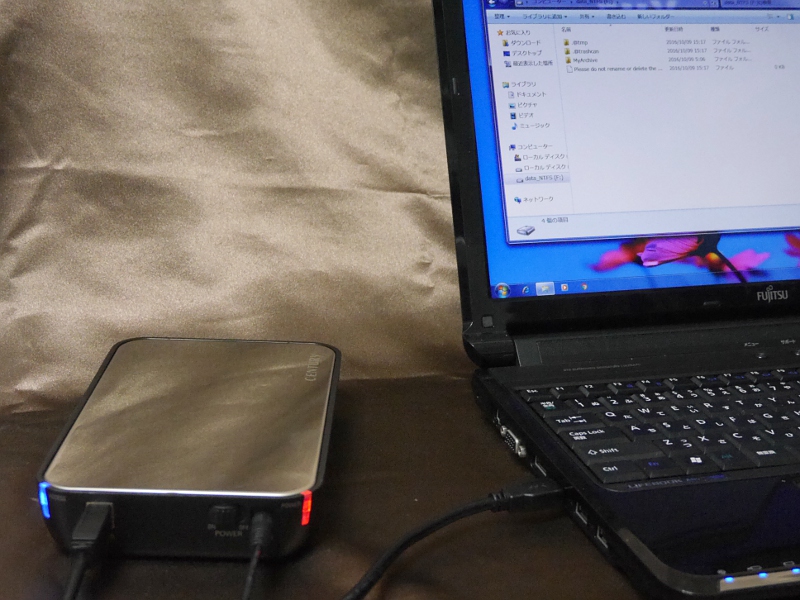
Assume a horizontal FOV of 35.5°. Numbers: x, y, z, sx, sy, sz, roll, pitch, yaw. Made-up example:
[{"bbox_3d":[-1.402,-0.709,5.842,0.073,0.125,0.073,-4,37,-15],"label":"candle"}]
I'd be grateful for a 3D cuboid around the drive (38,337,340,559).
[{"bbox_3d":[-0.099,0.071,0.646,0.130,0.035,0.186,2,20,0],"label":"drive"}]

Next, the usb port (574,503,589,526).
[{"bbox_3d":[0.087,0.098,0.574,0.007,0.005,0.013,-4,19,-14],"label":"usb port"}]

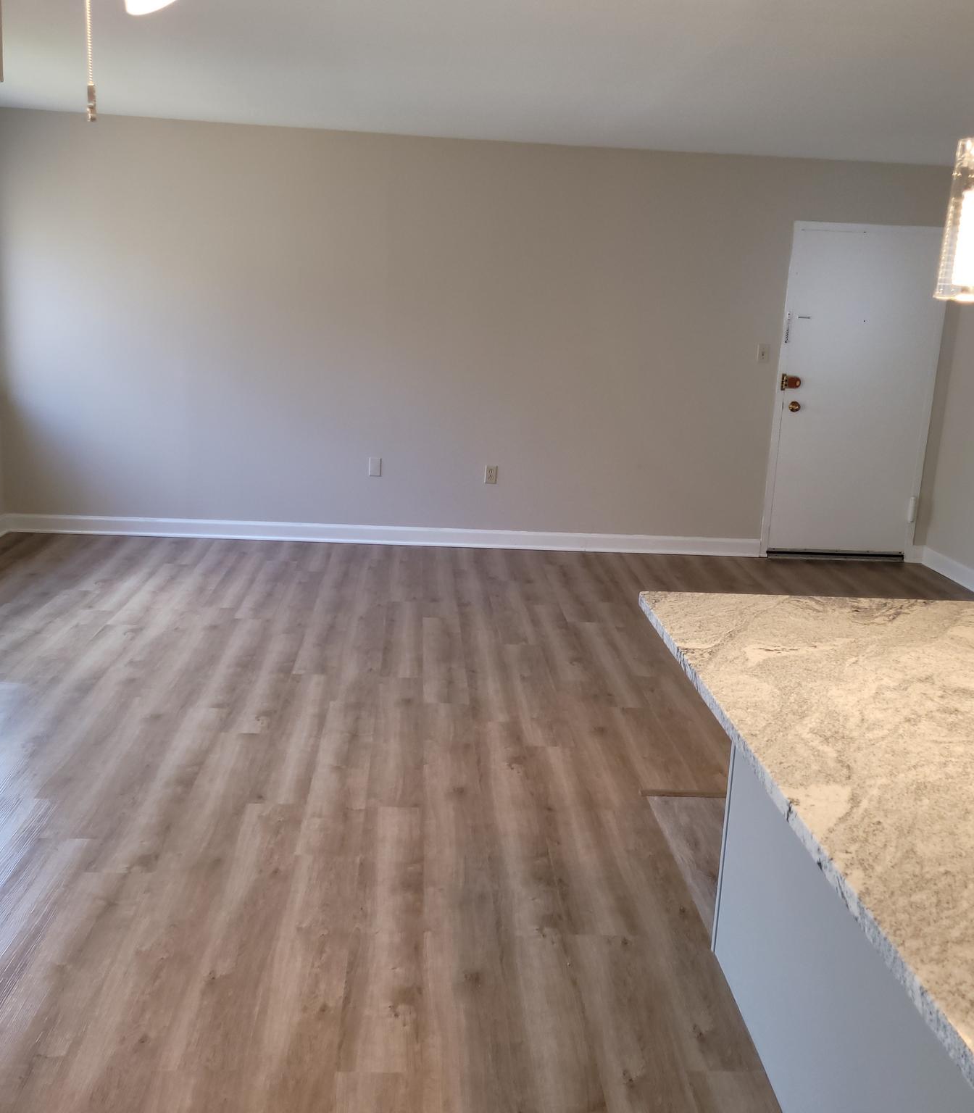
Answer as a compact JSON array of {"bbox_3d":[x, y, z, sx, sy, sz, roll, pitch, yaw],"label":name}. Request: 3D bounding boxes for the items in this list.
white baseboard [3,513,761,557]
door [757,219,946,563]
[{"bbox_3d":[-0.594,-0.129,7.010,4.714,0.117,0.022,2,13,-4],"label":"white baseboard"},{"bbox_3d":[2.304,-0.995,6.984,0.980,2.044,0.055,2,13,-4],"label":"door"}]

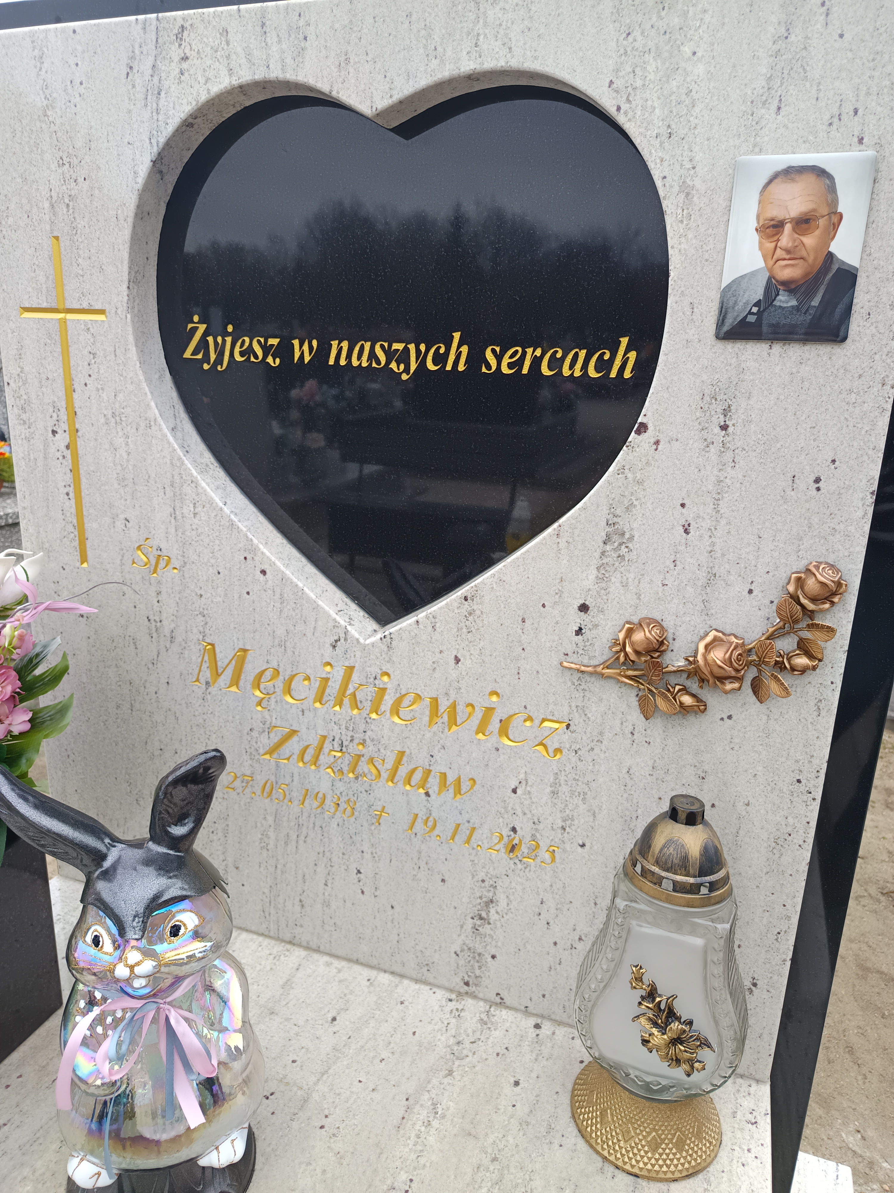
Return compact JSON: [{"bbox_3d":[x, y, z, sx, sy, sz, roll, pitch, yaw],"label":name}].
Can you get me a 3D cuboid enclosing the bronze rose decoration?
[{"bbox_3d":[0.238,0.042,0.807,0.255,0.185,0.035,8,17,18],"label":"bronze rose decoration"}]

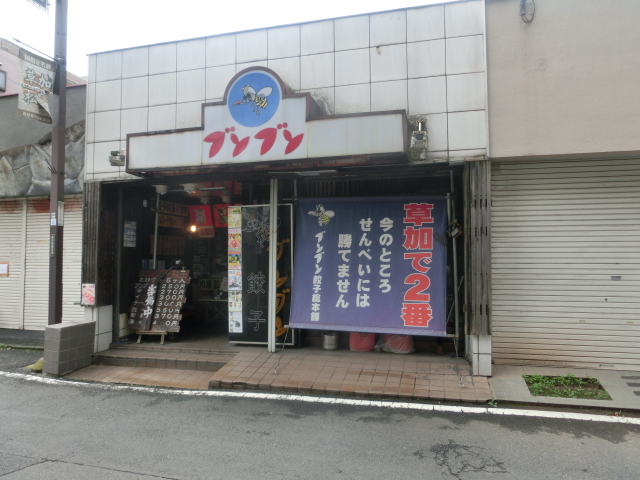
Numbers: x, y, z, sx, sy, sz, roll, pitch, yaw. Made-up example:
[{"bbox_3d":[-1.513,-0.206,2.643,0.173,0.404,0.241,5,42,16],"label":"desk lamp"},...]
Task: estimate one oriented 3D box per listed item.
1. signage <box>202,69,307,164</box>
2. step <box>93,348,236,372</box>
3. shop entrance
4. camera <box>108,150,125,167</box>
[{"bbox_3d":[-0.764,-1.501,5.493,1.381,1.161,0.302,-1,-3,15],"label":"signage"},{"bbox_3d":[-2.152,1.648,6.076,2.034,0.123,0.436,-1,-3,15],"label":"step"},{"bbox_3d":[-0.666,0.346,6.018,5.013,2.380,0.585,-1,-3,15],"label":"shop entrance"},{"bbox_3d":[-2.708,-1.078,5.905,0.162,0.202,0.180,-1,-3,15],"label":"camera"}]

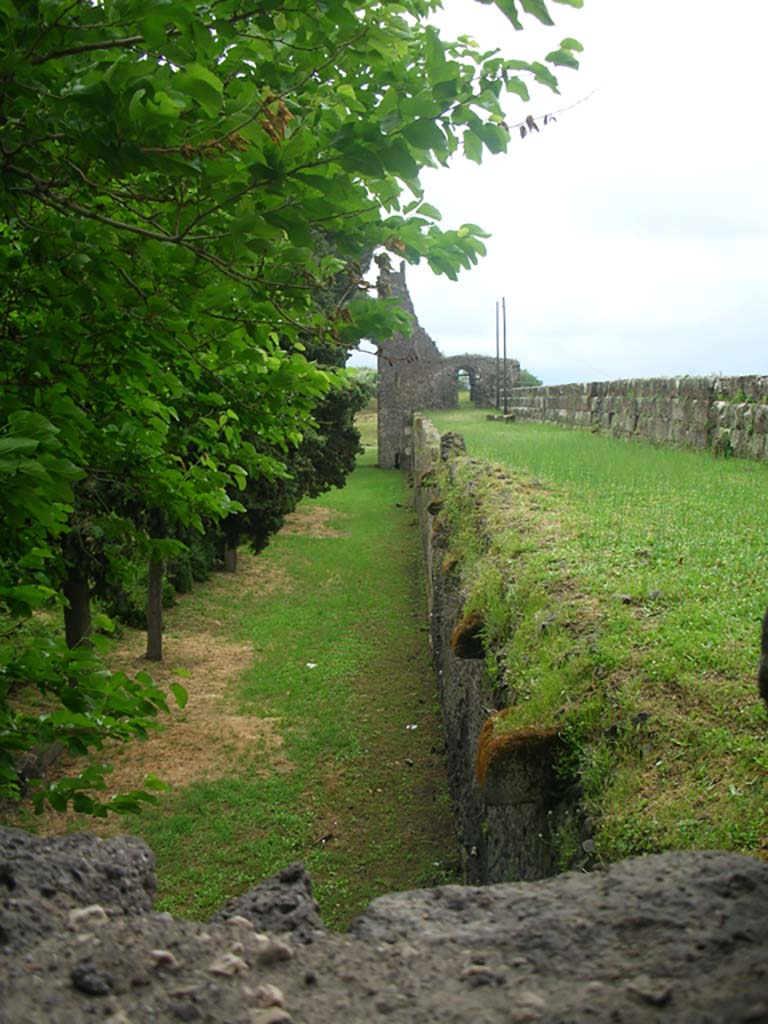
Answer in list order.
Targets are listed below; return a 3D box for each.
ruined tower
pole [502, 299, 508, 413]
[{"bbox_3d":[3.864,-9.037,64.928,8.475,12.165,7.200,0,7,1],"label":"ruined tower"},{"bbox_3d":[6.182,-7.940,52.828,0.160,5.907,0.160,0,7,1],"label":"pole"}]

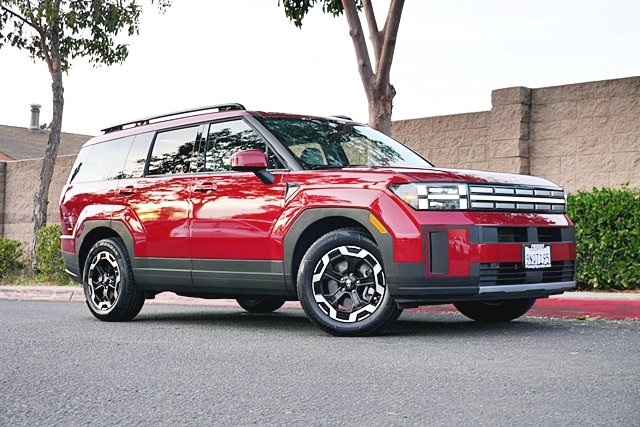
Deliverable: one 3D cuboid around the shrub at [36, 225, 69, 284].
[{"bbox_3d":[-4.480,0.683,16.200,0.620,1.000,0.620,-2,-4,43],"label":"shrub"}]

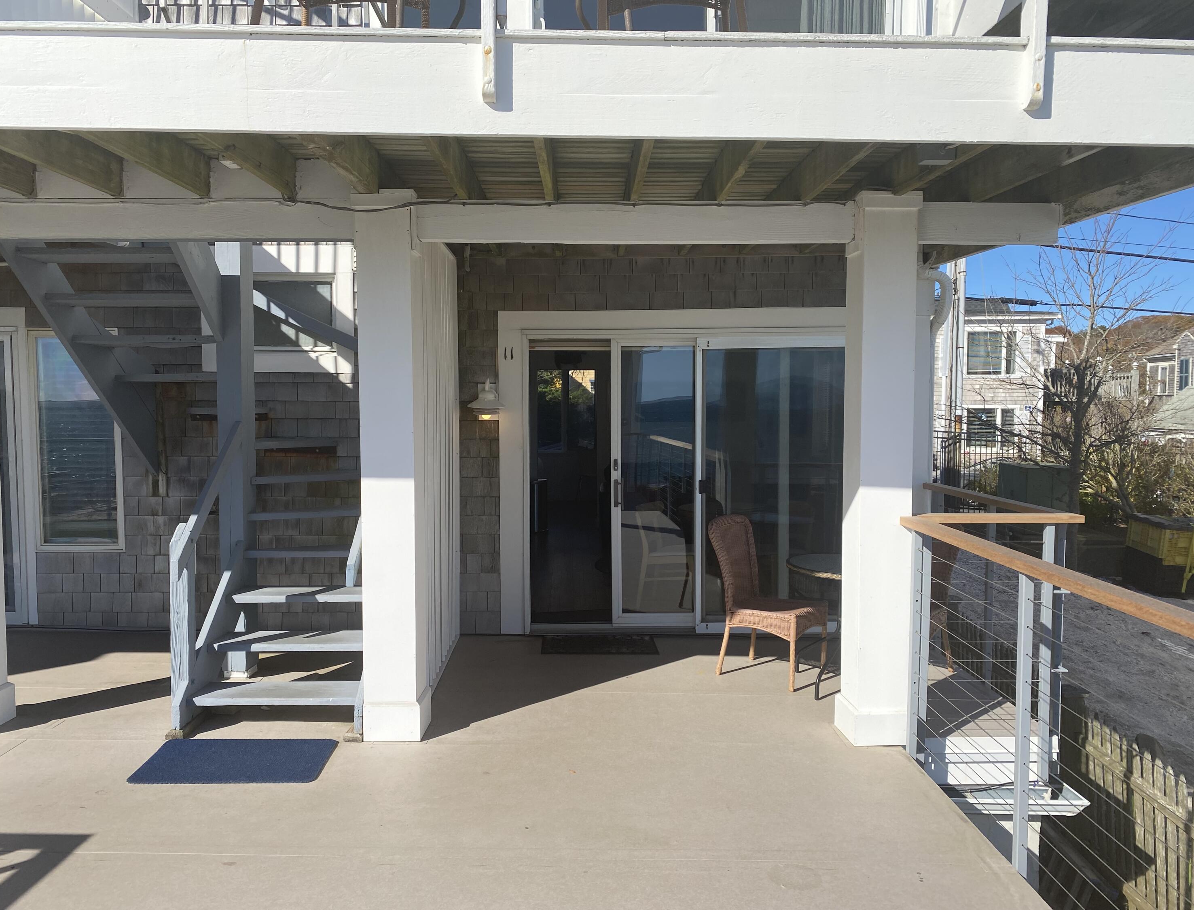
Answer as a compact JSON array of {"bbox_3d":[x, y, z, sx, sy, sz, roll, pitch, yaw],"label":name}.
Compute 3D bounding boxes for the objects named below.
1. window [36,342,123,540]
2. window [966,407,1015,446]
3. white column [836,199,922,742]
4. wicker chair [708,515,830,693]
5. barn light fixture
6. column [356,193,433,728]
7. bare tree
[{"bbox_3d":[-3.454,-0.095,6.065,0.555,1.434,0.081,0,3,-1],"label":"window"},{"bbox_3d":[12.533,-0.905,29.000,1.570,1.240,0.150,0,3,-1],"label":"window"},{"bbox_3d":[1.323,0.076,4.301,0.273,2.515,0.273,0,3,-1],"label":"white column"},{"bbox_3d":[0.996,0.813,5.284,0.576,0.923,0.475,3,4,39],"label":"wicker chair"},{"bbox_3d":[-0.729,-0.362,5.993,0.242,0.268,0.273,0,3,-1],"label":"barn light fixture"},{"bbox_3d":[-0.961,0.075,4.302,0.273,2.505,0.273,0,3,-1],"label":"column"},{"bbox_3d":[8.429,-1.090,16.000,3.500,6.200,3.500,0,3,-1],"label":"bare tree"}]

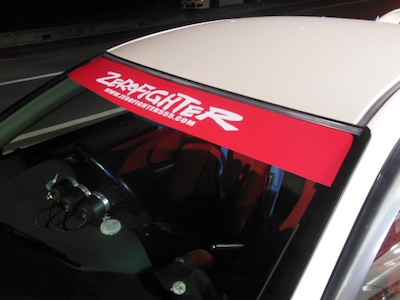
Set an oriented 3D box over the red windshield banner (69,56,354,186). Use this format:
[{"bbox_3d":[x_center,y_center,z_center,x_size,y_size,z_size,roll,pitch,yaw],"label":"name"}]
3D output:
[{"bbox_3d":[-0.111,-0.153,1.259,0.202,0.053,1.204,-42,40,-20],"label":"red windshield banner"}]

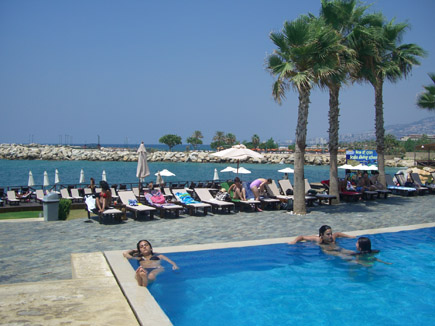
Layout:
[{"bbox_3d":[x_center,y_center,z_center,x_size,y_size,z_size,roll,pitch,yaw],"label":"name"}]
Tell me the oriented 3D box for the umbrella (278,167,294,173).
[{"bbox_3d":[6.693,1.523,45.096,2.000,2.200,2.000,-1,3,-30],"label":"umbrella"}]

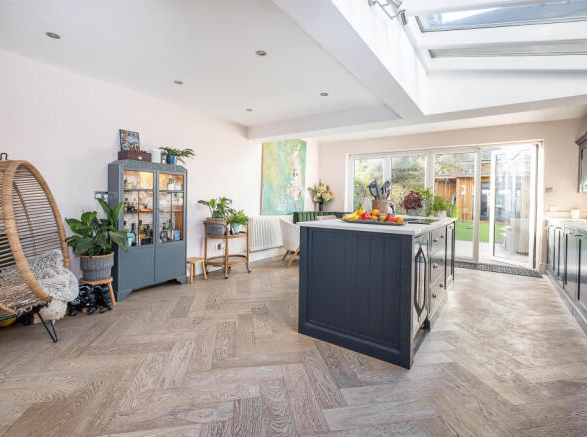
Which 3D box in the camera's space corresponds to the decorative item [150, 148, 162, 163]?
[{"bbox_3d":[-1.684,-0.756,3.350,0.130,0.190,0.130,2,3,36],"label":"decorative item"}]

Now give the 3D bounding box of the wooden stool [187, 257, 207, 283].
[{"bbox_3d":[-1.355,0.706,3.759,0.240,0.280,0.250,2,3,36],"label":"wooden stool"}]

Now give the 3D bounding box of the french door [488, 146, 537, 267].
[{"bbox_3d":[4.337,-0.248,5.414,0.070,2.240,0.870,0,1,-16],"label":"french door"}]

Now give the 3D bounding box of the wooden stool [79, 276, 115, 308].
[{"bbox_3d":[-1.994,0.751,2.770,0.280,0.290,0.310,2,2,36],"label":"wooden stool"}]

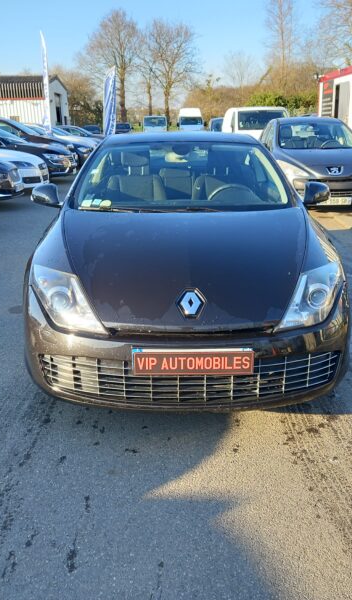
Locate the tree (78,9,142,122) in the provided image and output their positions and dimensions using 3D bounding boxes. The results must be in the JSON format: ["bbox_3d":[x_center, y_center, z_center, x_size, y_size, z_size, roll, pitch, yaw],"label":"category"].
[{"bbox_3d":[-6.934,-24.829,63.445,7.200,13.000,7.000,-1,18,0],"label":"tree"}]

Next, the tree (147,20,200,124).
[{"bbox_3d":[-0.261,-24.639,64.580,6.200,12.000,6.200,-1,18,0],"label":"tree"}]

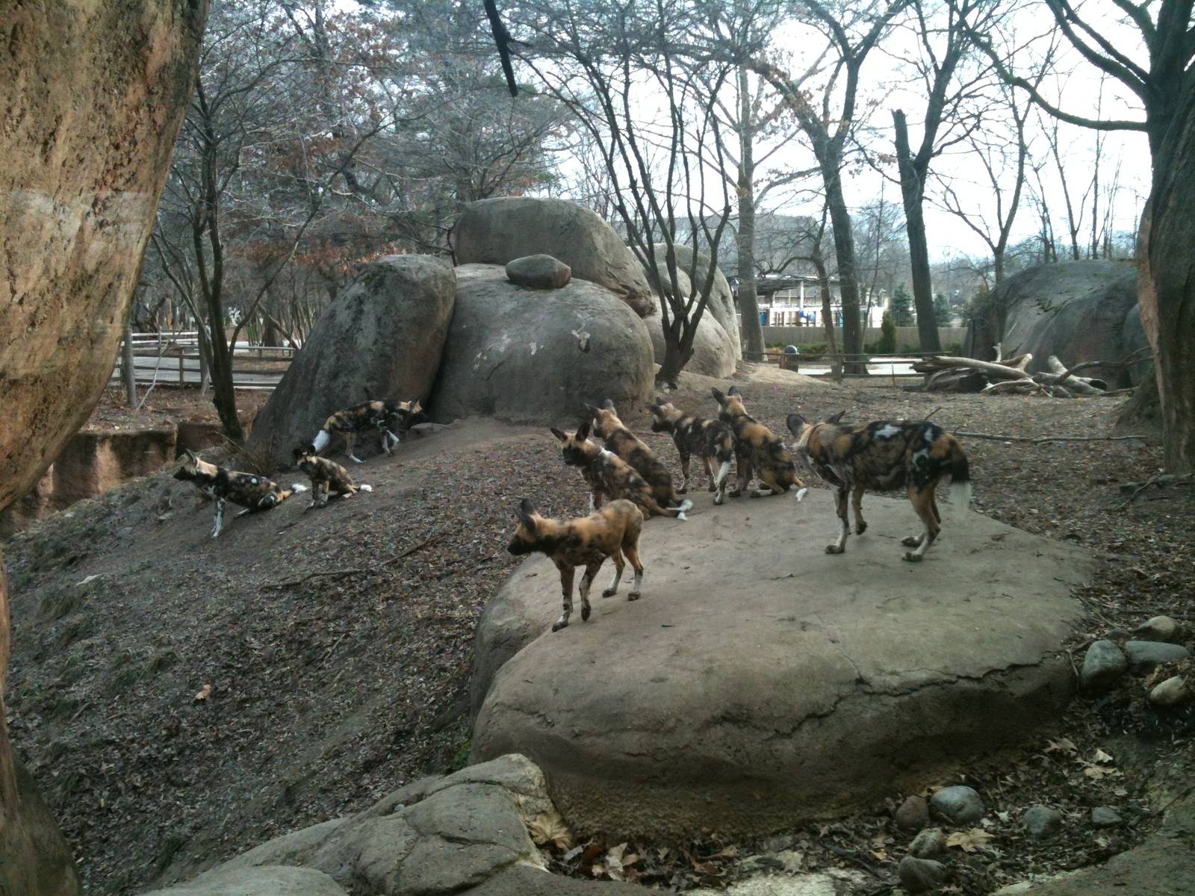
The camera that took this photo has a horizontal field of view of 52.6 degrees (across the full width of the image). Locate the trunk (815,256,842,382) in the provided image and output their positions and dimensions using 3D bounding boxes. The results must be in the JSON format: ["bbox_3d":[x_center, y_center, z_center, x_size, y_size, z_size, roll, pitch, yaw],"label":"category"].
[{"bbox_3d":[4.266,-2.401,22.373,0.260,2.319,0.260,-8,6,1],"label":"trunk"}]

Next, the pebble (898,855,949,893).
[{"bbox_3d":[1.080,1.411,4.000,0.154,0.092,0.140,0,6,0],"label":"pebble"}]

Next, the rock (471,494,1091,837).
[{"bbox_3d":[1.000,0.816,6.228,2.850,0.580,4.300,2,7,17],"label":"rock"}]

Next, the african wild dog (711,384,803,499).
[{"bbox_3d":[1.044,-0.050,7.900,0.527,0.673,0.280,4,7,33],"label":"african wild dog"}]

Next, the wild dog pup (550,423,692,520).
[{"bbox_3d":[0.128,0.128,6.500,0.700,0.510,0.260,2,6,16],"label":"wild dog pup"}]

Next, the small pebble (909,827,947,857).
[{"bbox_3d":[1.093,1.306,4.000,0.120,0.085,0.105,0,6,0],"label":"small pebble"}]

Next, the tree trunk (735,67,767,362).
[{"bbox_3d":[4.439,-6.718,35.000,0.801,8.586,0.801,0,6,0],"label":"tree trunk"}]

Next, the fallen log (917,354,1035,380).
[{"bbox_3d":[6.228,-1.321,20.000,2.000,0.300,0.380,5,6,-1],"label":"fallen log"}]

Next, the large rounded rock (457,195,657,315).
[{"bbox_3d":[-0.618,-2.705,17.200,2.750,1.600,2.100,0,6,0],"label":"large rounded rock"}]

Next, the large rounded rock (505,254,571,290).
[{"bbox_3d":[-0.795,-2.360,16.200,0.890,0.465,0.650,0,6,0],"label":"large rounded rock"}]

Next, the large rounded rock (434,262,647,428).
[{"bbox_3d":[-0.742,-1.366,16.000,2.893,2.043,2.600,0,6,0],"label":"large rounded rock"}]

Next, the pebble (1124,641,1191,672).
[{"bbox_3d":[2.643,0.984,5.700,0.280,0.126,0.200,0,6,0],"label":"pebble"}]

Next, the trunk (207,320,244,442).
[{"bbox_3d":[-4.292,-0.768,13.924,0.270,1.394,0.270,-7,6,1],"label":"trunk"}]

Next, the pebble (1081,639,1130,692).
[{"bbox_3d":[2.129,0.909,5.080,0.200,0.175,0.200,0,6,0],"label":"pebble"}]

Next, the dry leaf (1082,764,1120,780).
[{"bbox_3d":[1.981,1.273,4.750,0.145,0.030,0.110,0,6,0],"label":"dry leaf"}]

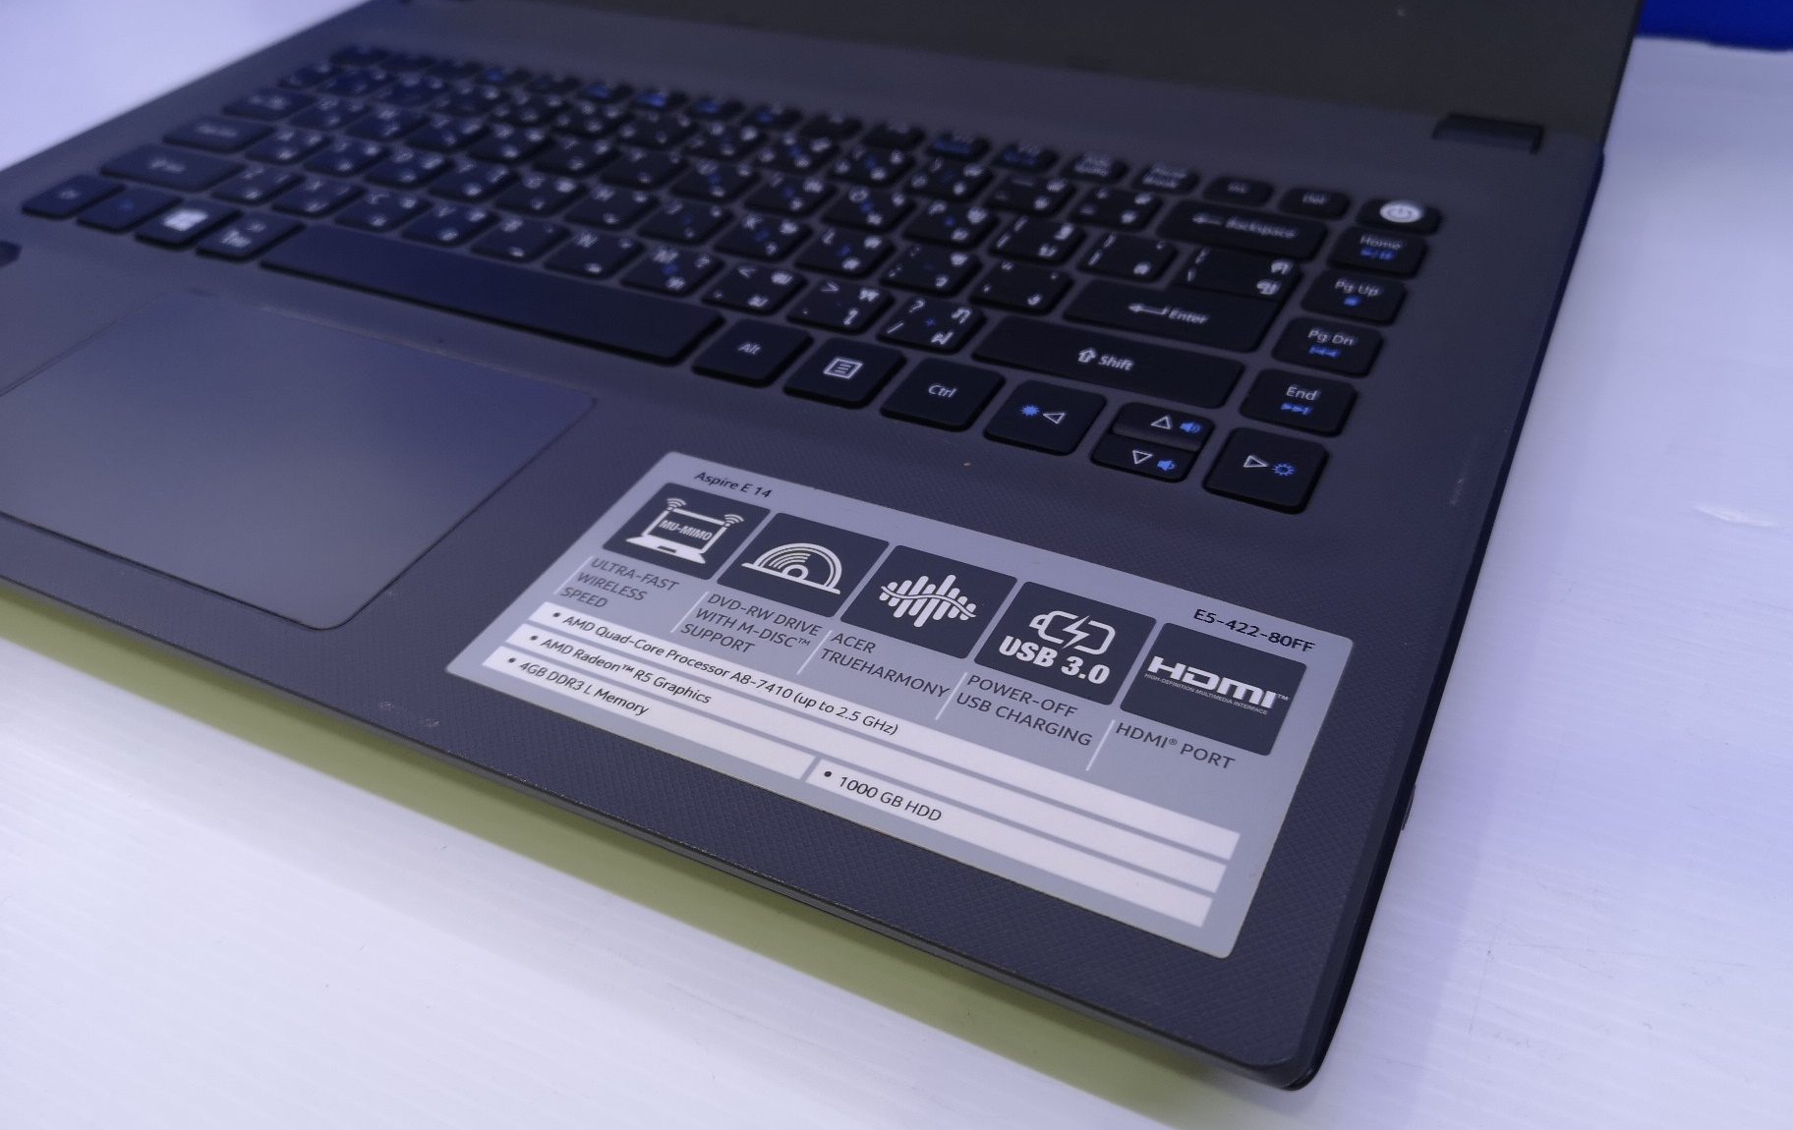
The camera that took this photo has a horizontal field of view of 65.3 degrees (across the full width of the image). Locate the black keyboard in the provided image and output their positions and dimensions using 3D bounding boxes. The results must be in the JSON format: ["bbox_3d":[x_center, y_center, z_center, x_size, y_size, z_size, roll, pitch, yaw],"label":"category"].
[{"bbox_3d":[-0.046,-0.076,0.297,0.292,0.004,0.105,16,44,23],"label":"black keyboard"}]

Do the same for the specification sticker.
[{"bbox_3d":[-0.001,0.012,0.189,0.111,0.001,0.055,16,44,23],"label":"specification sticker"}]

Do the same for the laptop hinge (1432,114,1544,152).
[{"bbox_3d":[0.127,-0.093,0.300,0.020,0.006,0.011,16,44,23],"label":"laptop hinge"}]

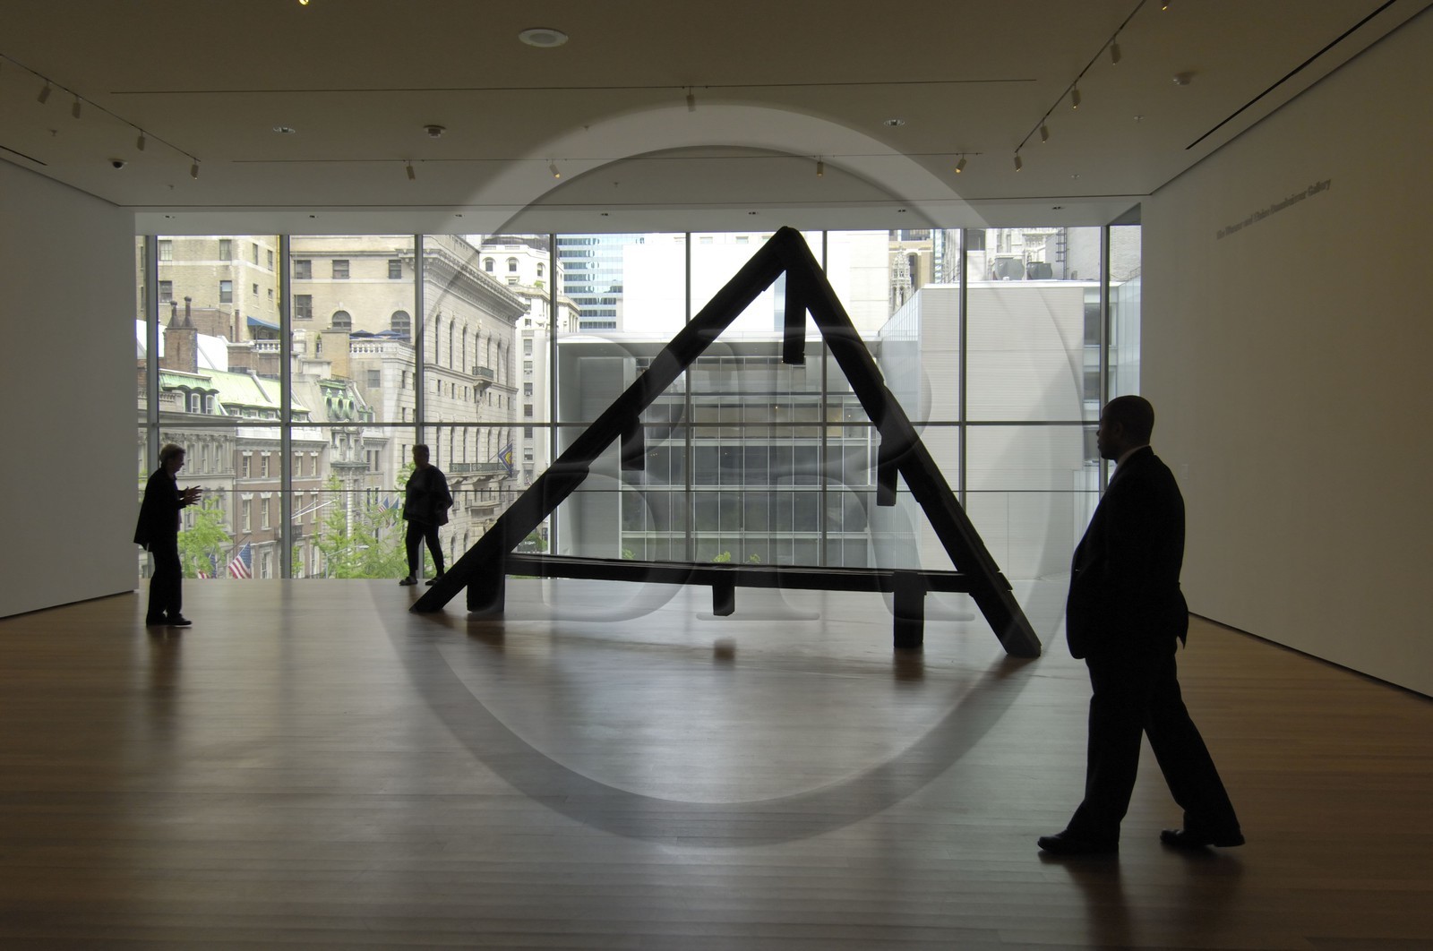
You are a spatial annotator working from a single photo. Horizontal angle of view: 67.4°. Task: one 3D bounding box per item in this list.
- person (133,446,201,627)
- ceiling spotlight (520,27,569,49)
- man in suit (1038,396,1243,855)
[{"bbox_3d":[-5.262,0.567,10.306,0.570,1.733,0.500,0,1,-20],"label":"person"},{"bbox_3d":[-1.213,-3.084,7.552,0.355,0.045,0.355,0,1,2],"label":"ceiling spotlight"},{"bbox_3d":[1.694,0.580,4.285,0.800,1.794,0.580,0,1,12],"label":"man in suit"}]

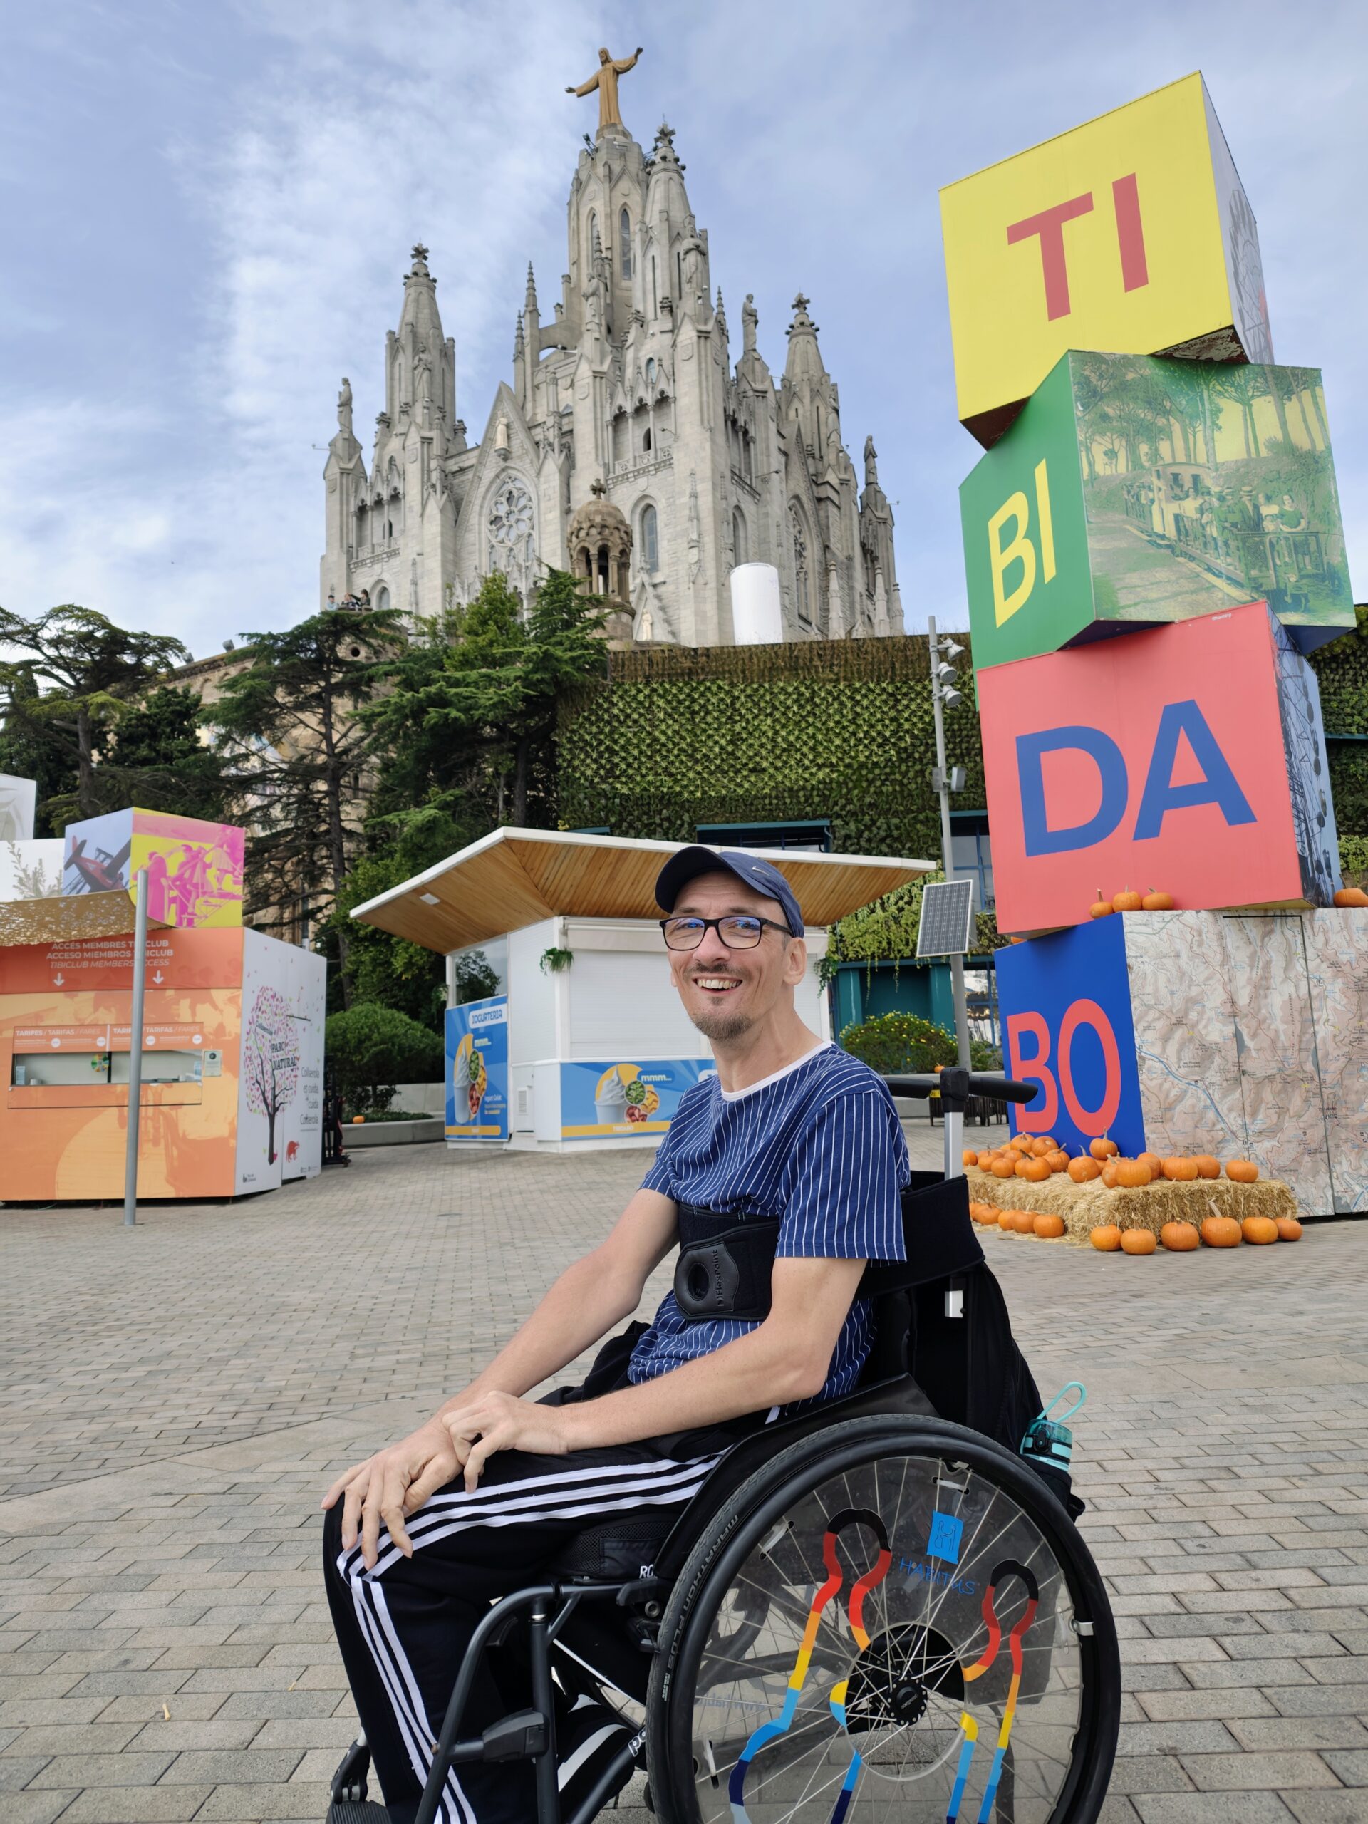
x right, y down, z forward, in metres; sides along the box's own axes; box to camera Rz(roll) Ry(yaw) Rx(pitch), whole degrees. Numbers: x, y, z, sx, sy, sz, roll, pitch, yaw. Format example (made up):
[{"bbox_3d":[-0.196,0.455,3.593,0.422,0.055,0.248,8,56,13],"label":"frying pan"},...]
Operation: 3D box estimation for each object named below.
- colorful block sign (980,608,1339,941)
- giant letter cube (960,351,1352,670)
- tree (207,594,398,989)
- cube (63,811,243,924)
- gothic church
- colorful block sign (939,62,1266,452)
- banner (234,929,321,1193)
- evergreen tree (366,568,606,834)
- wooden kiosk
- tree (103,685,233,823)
[{"bbox_3d":[3.653,-0.854,9.211,2.000,2.000,2.000,-8,-10,35],"label":"colorful block sign"},{"bbox_3d":[3.567,-2.827,9.525,2.000,2.000,2.000,-1,-9,-10],"label":"giant letter cube"},{"bbox_3d":[-8.160,-1.214,26.003,4.198,11.432,4.198,-2,-8,0],"label":"tree"},{"bbox_3d":[-6.638,-0.326,15.197,1.512,1.512,1.512,-7,-10,35],"label":"cube"},{"bbox_3d":[-4.027,-34.006,79.141,26.190,50.706,26.190,-7,-10,30],"label":"gothic church"},{"bbox_3d":[3.489,-4.801,9.836,2.000,2.000,2.000,-8,-10,34],"label":"colorful block sign"},{"bbox_3d":[-4.986,1.884,15.113,0.100,2.954,3.172,-1,-8,0],"label":"banner"},{"bbox_3d":[-4.313,-1.719,26.561,5.166,12.293,5.166,-2,-8,0],"label":"evergreen tree"},{"bbox_3d":[-0.883,1.553,18.505,6.613,3.829,6.951,3,-10,-29],"label":"wooden kiosk"},{"bbox_3d":[-12.997,-0.292,30.444,3.691,11.281,3.691,-2,-8,0],"label":"tree"}]

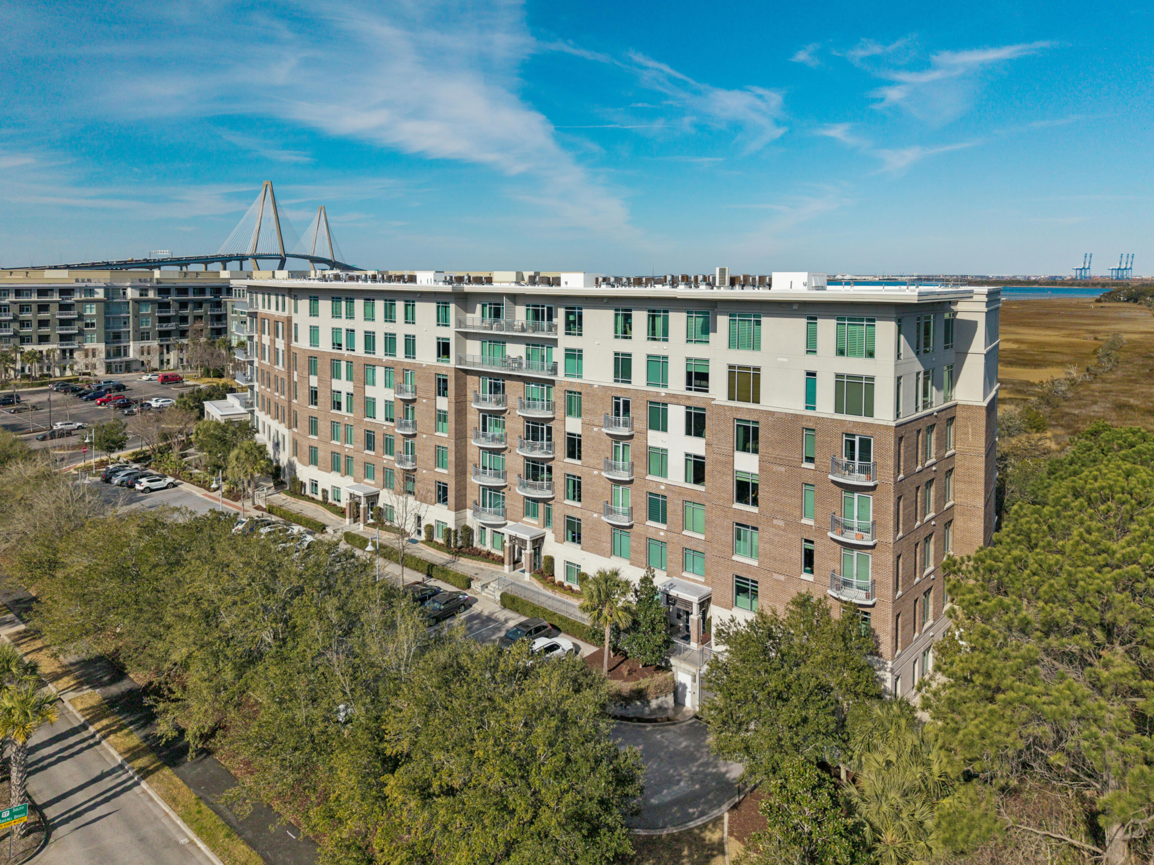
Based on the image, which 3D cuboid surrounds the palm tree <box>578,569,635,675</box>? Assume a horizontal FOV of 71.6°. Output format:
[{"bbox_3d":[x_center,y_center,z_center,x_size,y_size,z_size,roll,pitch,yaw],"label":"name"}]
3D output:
[{"bbox_3d":[1.813,11.745,49.500,3.400,6.300,3.400,0,10,0],"label":"palm tree"}]

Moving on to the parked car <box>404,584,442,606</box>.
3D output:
[{"bbox_3d":[-12.337,12.691,60.930,1.830,1.460,4.600,9,14,39],"label":"parked car"}]

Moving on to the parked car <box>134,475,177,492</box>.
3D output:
[{"bbox_3d":[-49.735,5.982,94.421,1.860,1.630,4.420,9,14,39],"label":"parked car"}]

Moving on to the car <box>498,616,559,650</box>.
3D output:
[{"bbox_3d":[-3.461,13.896,54.375,1.860,1.640,4.550,9,14,39],"label":"car"}]

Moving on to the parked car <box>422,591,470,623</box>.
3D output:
[{"bbox_3d":[-10.030,12.579,58.100,1.850,1.470,4.850,9,13,41],"label":"parked car"}]

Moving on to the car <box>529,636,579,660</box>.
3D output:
[{"bbox_3d":[-1.898,14.378,52.401,1.820,1.460,4.450,9,14,39],"label":"car"}]

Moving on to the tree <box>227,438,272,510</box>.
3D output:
[{"bbox_3d":[-34.419,4.333,84.500,4.400,7.000,4.400,0,10,0],"label":"tree"}]

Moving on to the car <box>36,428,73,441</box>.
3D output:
[{"bbox_3d":[-81.485,0.110,124.448,1.860,1.500,4.700,6,13,26],"label":"car"}]

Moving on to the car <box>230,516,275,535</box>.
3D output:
[{"bbox_3d":[-30.900,8.932,76.500,1.850,1.550,4.600,8,13,38],"label":"car"}]

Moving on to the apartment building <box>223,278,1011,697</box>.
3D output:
[{"bbox_3d":[-6.432,-2.794,76.988,83.000,23.600,19.800,10,14,43],"label":"apartment building"}]

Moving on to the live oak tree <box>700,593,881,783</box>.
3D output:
[{"bbox_3d":[10.526,13.006,39.500,8.700,9.900,8.400,0,10,0],"label":"live oak tree"}]

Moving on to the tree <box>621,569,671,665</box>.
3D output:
[{"bbox_3d":[4.511,11.965,51.353,3.100,6.600,3.100,0,11,0],"label":"tree"}]

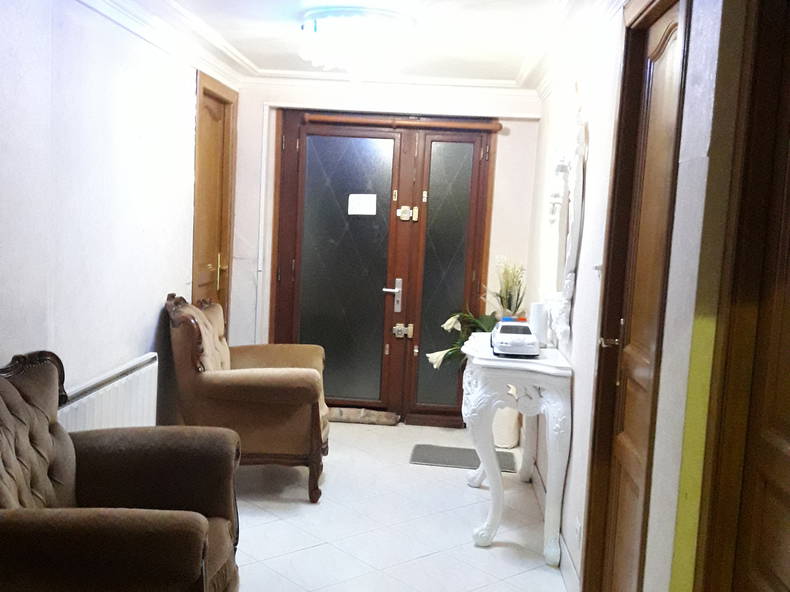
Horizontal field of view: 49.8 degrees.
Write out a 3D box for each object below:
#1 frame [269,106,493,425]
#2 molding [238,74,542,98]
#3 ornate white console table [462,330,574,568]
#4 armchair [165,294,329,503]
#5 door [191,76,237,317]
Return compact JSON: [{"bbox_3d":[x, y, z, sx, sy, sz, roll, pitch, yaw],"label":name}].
[{"bbox_3d":[-0.105,-0.181,5.693,1.450,2.050,0.120,3,5,3],"label":"frame"},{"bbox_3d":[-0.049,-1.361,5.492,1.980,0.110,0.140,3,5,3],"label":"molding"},{"bbox_3d":[0.509,0.634,3.985,0.420,0.810,1.150,3,5,3],"label":"ornate white console table"},{"bbox_3d":[-0.767,0.471,4.433,0.830,0.920,0.870,3,5,-2],"label":"armchair"},{"bbox_3d":[-1.143,-0.235,5.266,0.090,2.130,0.920,3,5,3],"label":"door"}]

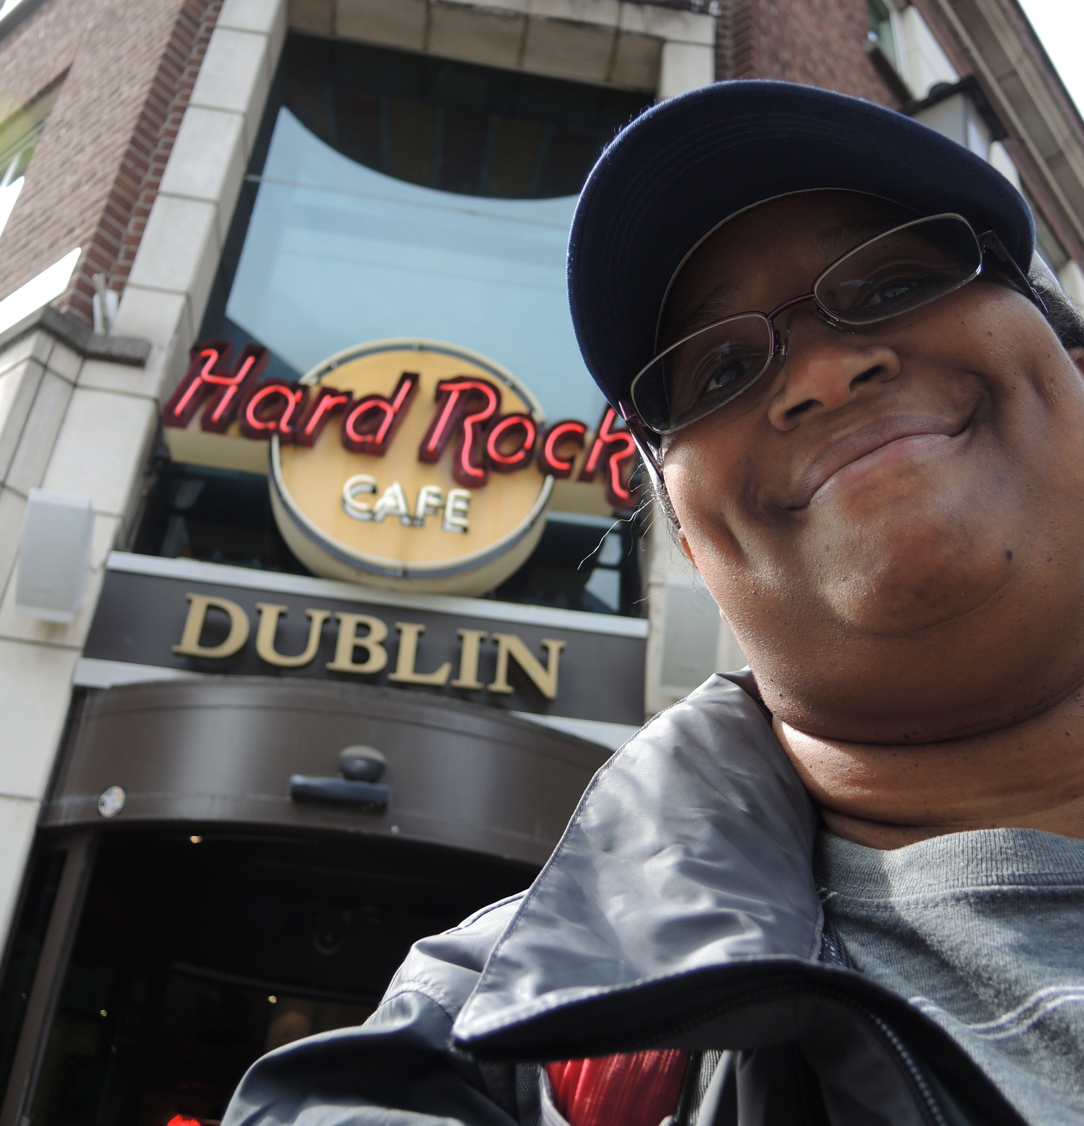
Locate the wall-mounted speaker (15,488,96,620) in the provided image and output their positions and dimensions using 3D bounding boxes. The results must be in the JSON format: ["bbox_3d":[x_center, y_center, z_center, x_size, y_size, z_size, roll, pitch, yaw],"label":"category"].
[{"bbox_3d":[-1.426,-0.021,3.480,0.175,0.367,0.160,7,0,-1],"label":"wall-mounted speaker"}]

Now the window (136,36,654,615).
[{"bbox_3d":[-0.428,-1.090,4.788,1.729,2.931,0.100,7,-30,-4],"label":"window"}]

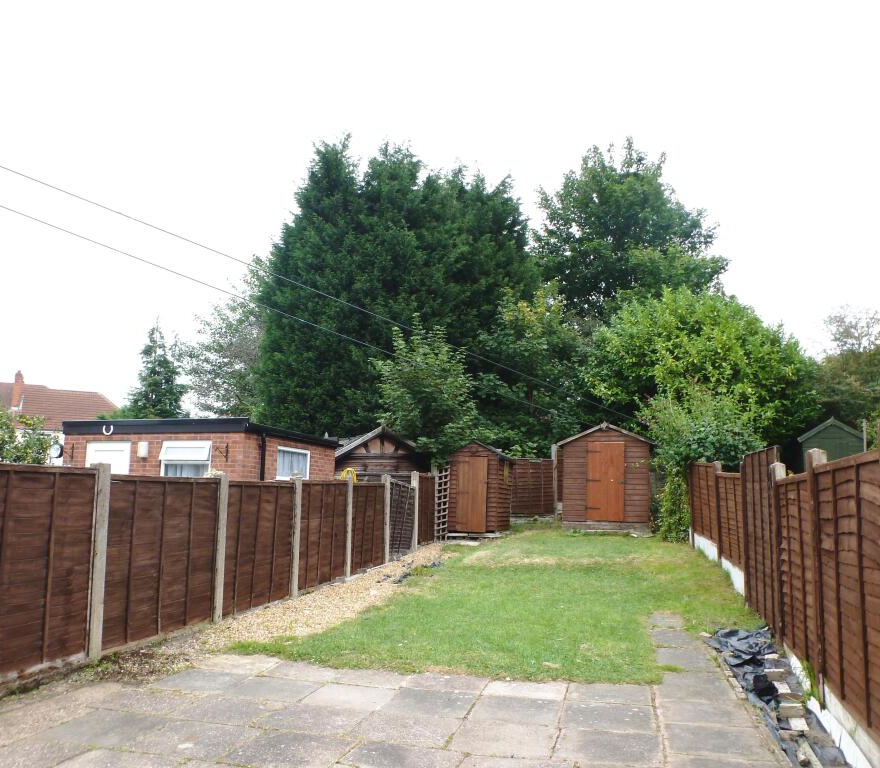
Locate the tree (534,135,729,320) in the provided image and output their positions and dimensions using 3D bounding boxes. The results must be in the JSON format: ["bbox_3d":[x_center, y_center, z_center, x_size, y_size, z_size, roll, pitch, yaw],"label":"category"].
[{"bbox_3d":[7.121,-2.706,26.228,7.800,13.200,7.500,-1,-7,15],"label":"tree"}]

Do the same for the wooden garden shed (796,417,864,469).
[{"bbox_3d":[9.682,1.911,17.586,1.680,2.050,2.000,-2,-7,24],"label":"wooden garden shed"}]

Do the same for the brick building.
[{"bbox_3d":[-4.385,1.977,13.367,3.660,2.400,3.360,-1,-7,16],"label":"brick building"}]

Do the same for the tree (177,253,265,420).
[{"bbox_3d":[-9.481,-0.153,30.232,5.200,10.872,5.000,1,-7,0],"label":"tree"}]

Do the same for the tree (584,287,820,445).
[{"bbox_3d":[7.923,0.491,21.108,6.900,6.949,5.500,1,-7,0],"label":"tree"}]

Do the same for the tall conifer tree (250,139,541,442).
[{"bbox_3d":[-1.724,-2.288,25.467,9.600,13.718,7.500,1,-7,0],"label":"tall conifer tree"}]

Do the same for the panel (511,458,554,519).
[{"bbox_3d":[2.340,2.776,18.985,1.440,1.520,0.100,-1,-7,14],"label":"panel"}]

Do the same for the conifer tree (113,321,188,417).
[{"bbox_3d":[-11.581,1.253,28.041,3.000,7.500,3.000,1,-7,0],"label":"conifer tree"}]

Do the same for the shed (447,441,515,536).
[{"bbox_3d":[1.025,2.570,17.818,1.320,2.212,1.950,-1,-7,14],"label":"shed"}]

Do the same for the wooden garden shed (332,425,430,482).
[{"bbox_3d":[-1.285,2.400,18.390,2.550,2.500,2.500,0,-7,5],"label":"wooden garden shed"}]

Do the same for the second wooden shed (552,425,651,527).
[{"bbox_3d":[3.822,2.109,16.329,2.030,2.250,2.400,-1,-7,13],"label":"second wooden shed"}]

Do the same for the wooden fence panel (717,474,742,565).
[{"bbox_3d":[4.025,1.852,9.828,0.060,1.240,1.830,-1,-7,13],"label":"wooden fence panel"}]

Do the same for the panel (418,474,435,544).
[{"bbox_3d":[-0.310,2.835,16.124,0.060,1.560,1.830,-1,-7,14],"label":"panel"}]

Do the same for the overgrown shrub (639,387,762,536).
[{"bbox_3d":[5.340,1.624,14.500,2.300,3.050,2.100,-1,-7,15],"label":"overgrown shrub"}]

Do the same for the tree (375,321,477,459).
[{"bbox_3d":[-0.444,0.990,19.827,3.000,5.862,2.900,1,-7,0],"label":"tree"}]

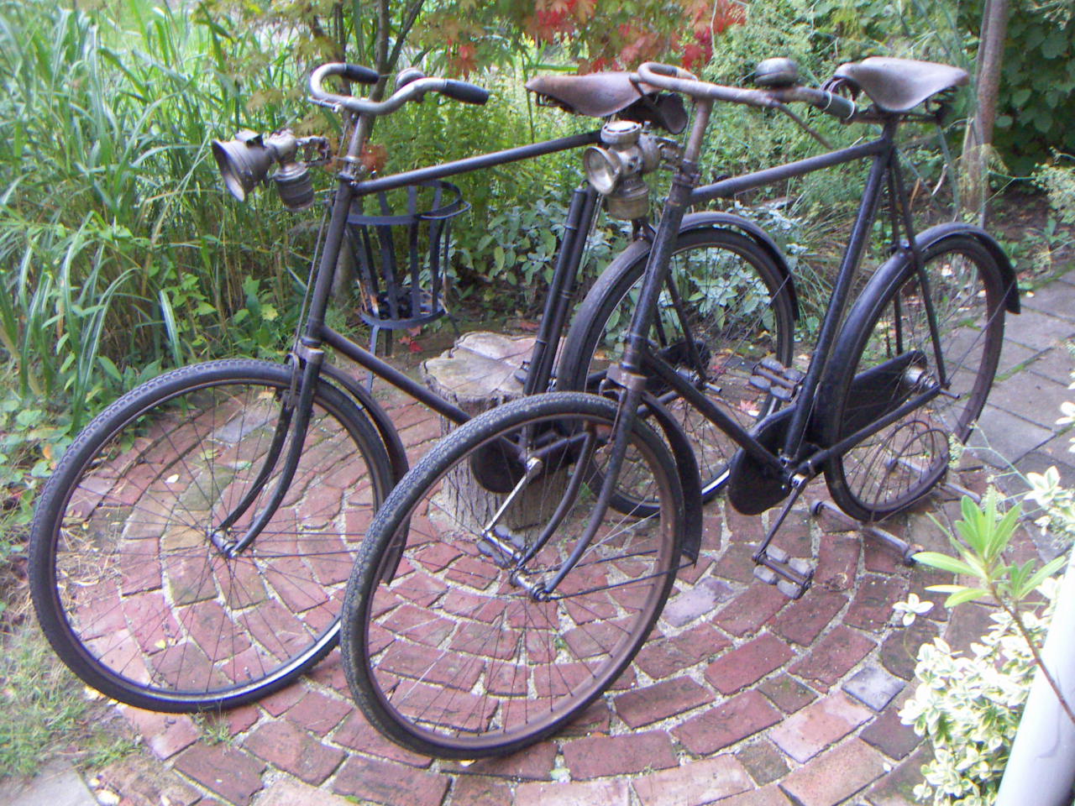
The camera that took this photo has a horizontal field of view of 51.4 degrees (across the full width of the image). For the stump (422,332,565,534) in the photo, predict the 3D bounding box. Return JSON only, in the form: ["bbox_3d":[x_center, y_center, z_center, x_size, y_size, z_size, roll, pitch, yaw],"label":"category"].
[{"bbox_3d":[-0.109,0.066,2.896,0.370,0.410,0.380,0,25,0],"label":"stump"}]

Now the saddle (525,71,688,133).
[{"bbox_3d":[0.110,-0.620,2.321,0.300,0.125,0.200,-19,26,-30],"label":"saddle"}]

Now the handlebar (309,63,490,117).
[{"bbox_3d":[-0.263,-0.582,2.062,0.190,0.095,0.460,-17,25,-27],"label":"handlebar"}]

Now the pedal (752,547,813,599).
[{"bbox_3d":[0.505,0.350,2.300,0.105,0.082,0.032,26,-5,45],"label":"pedal"}]

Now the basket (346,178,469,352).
[{"bbox_3d":[-0.441,-0.364,3.568,0.400,0.600,0.400,0,25,0],"label":"basket"}]

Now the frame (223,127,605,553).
[{"bbox_3d":[-0.169,-0.151,2.281,1.100,0.740,0.140,-19,26,-30],"label":"frame"}]

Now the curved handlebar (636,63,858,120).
[{"bbox_3d":[0.352,-0.543,1.925,0.185,0.090,0.450,-18,30,-28],"label":"curved handlebar"}]

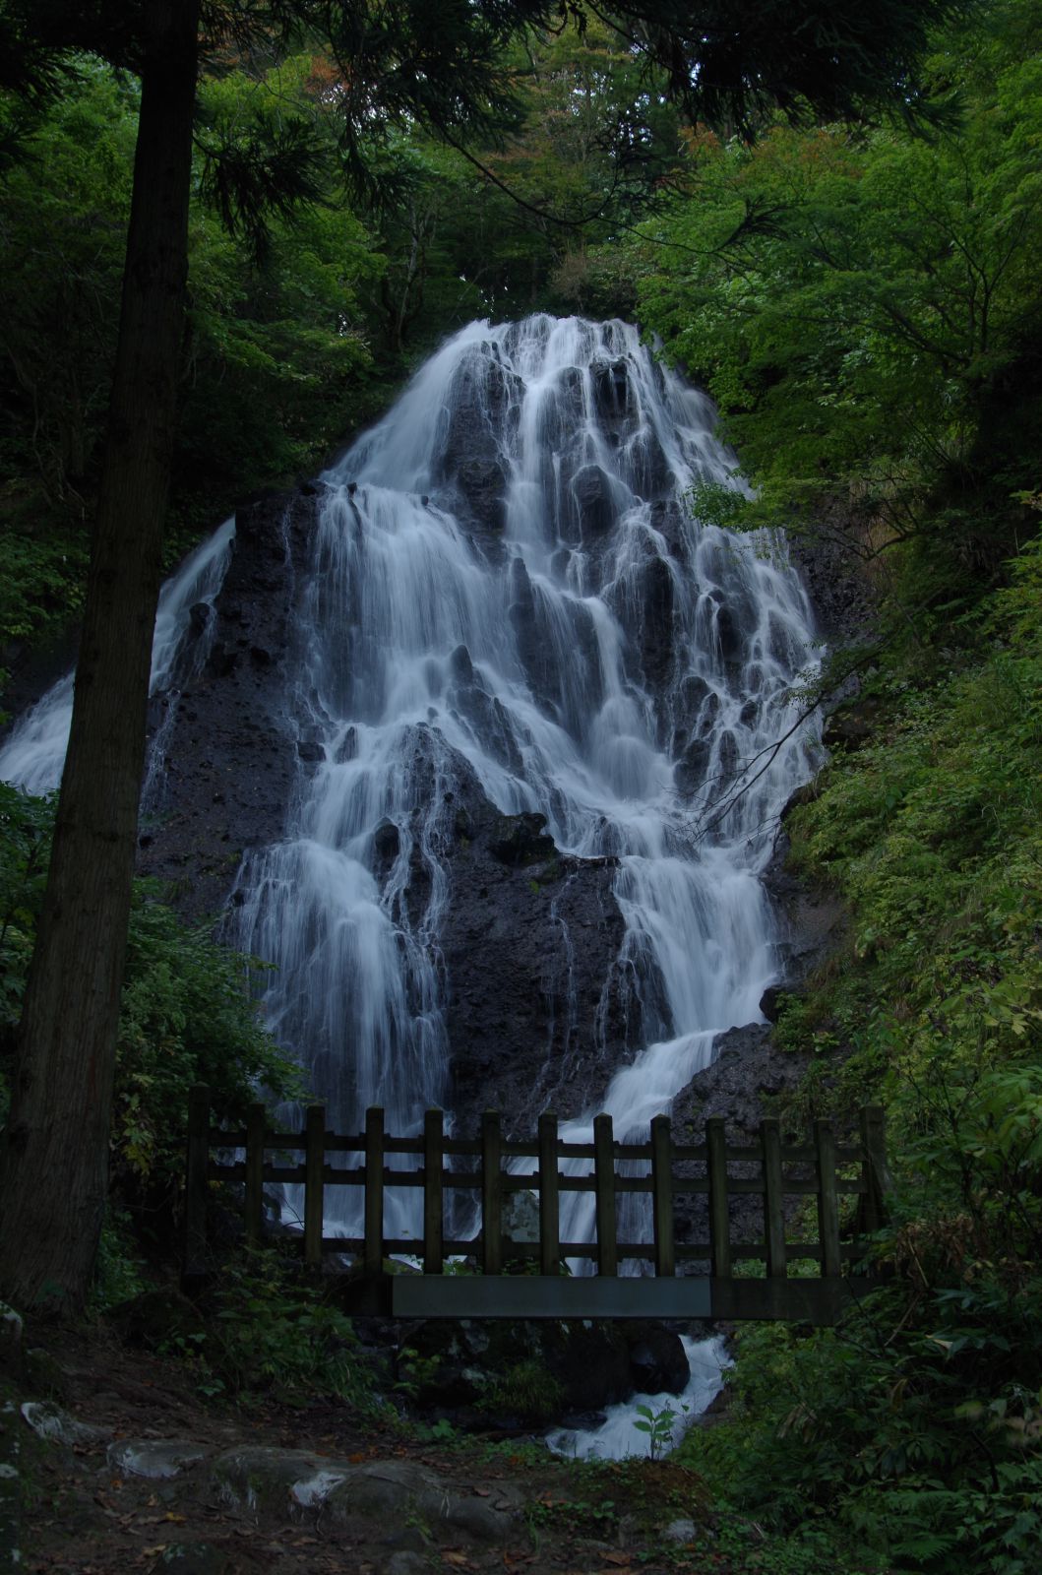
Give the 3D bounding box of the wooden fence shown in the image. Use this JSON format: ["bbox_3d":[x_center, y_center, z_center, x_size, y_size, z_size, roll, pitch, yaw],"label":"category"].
[{"bbox_3d":[0.186,2.751,12.026,4.736,1.440,0.170,3,-21,-10],"label":"wooden fence"}]

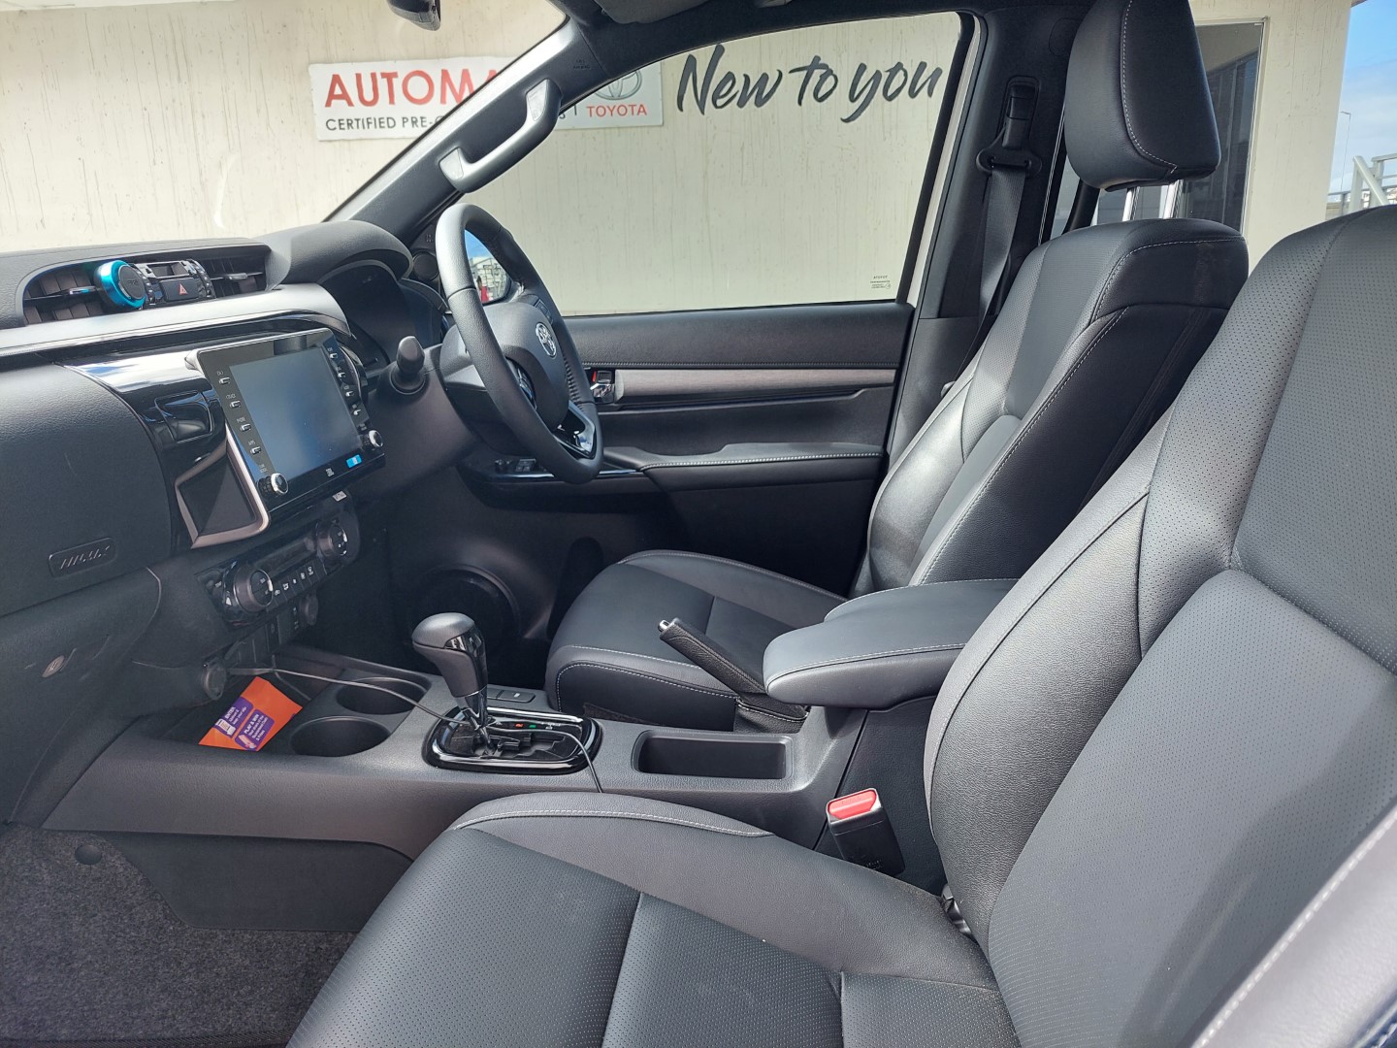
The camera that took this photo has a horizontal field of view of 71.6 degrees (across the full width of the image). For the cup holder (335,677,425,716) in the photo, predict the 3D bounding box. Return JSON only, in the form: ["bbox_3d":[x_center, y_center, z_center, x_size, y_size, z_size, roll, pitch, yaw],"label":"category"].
[{"bbox_3d":[-0.330,0.209,1.010,0.090,0.065,0.090,7,14,4],"label":"cup holder"}]

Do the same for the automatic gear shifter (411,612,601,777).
[{"bbox_3d":[-0.187,0.151,0.935,0.175,0.150,0.137,0,13,6],"label":"automatic gear shifter"}]

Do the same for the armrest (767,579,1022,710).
[{"bbox_3d":[0.209,0.093,0.866,0.300,0.085,0.180,0,13,6],"label":"armrest"}]

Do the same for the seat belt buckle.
[{"bbox_3d":[0.137,0.256,0.770,0.041,0.072,0.025,-21,10,10],"label":"seat belt buckle"}]

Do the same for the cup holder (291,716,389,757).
[{"bbox_3d":[-0.337,0.233,0.914,0.090,0.065,0.090,7,14,4],"label":"cup holder"}]

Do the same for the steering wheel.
[{"bbox_3d":[-0.245,-0.214,1.233,0.100,0.376,0.376,-22,10,11],"label":"steering wheel"}]

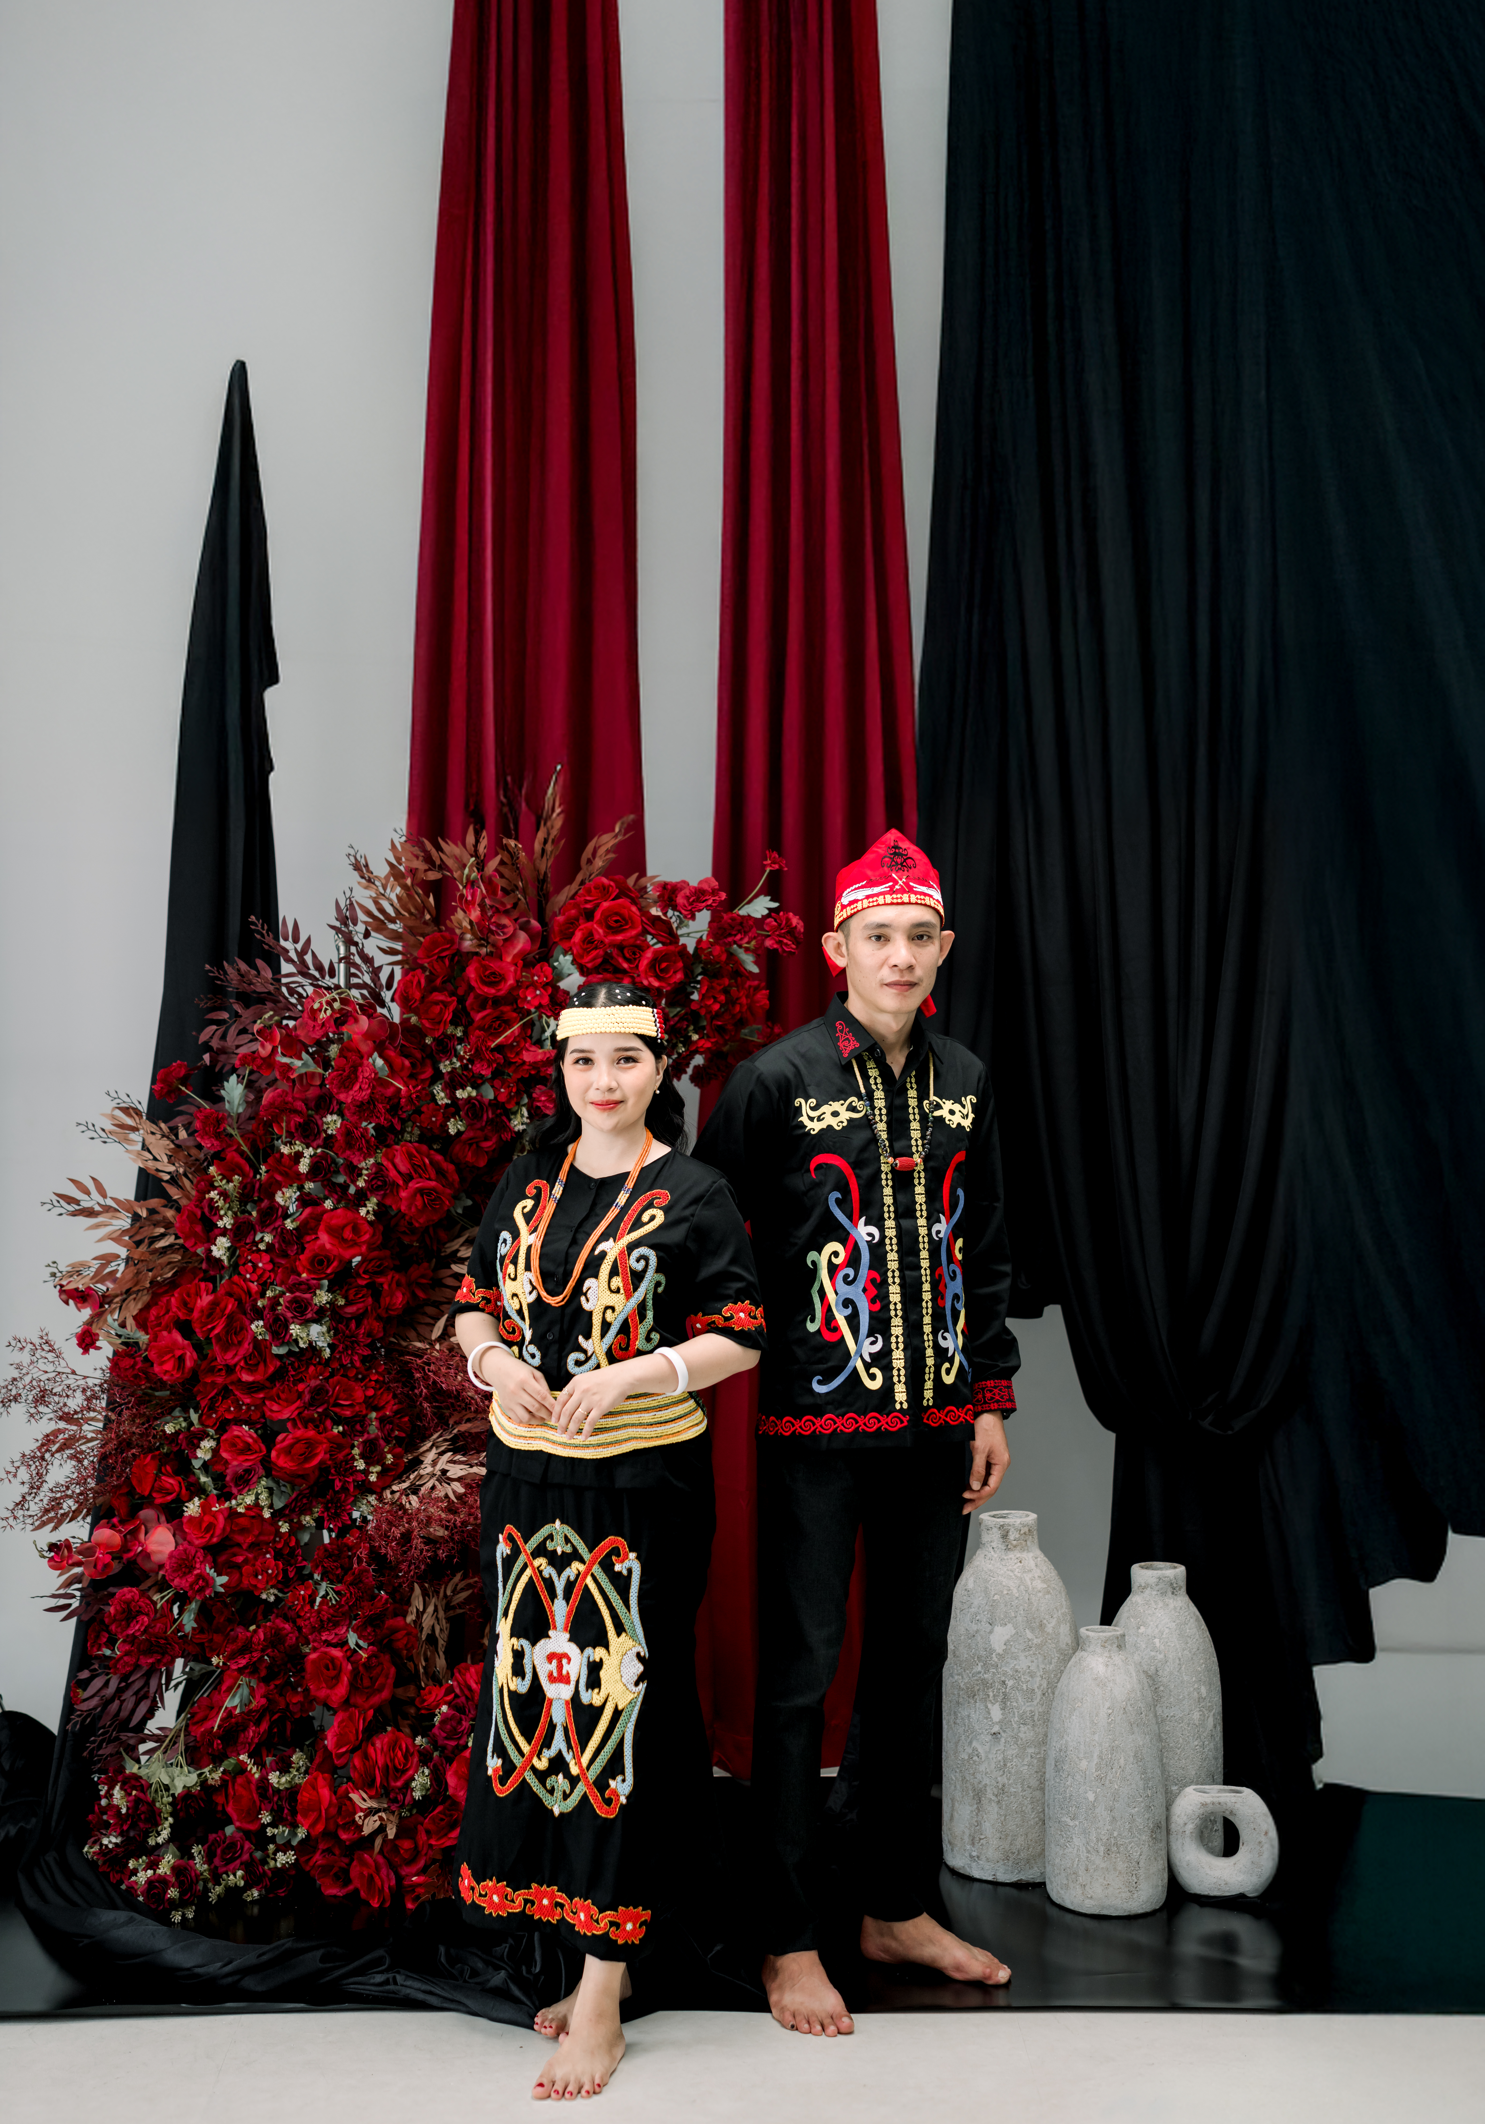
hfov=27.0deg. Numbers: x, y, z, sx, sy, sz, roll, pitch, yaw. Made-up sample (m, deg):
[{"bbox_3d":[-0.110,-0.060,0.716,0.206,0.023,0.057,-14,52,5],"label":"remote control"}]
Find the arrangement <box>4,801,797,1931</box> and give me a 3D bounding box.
[{"bbox_3d":[-0.575,0.480,5.200,1.310,1.800,0.600,0,0,-3],"label":"arrangement"}]

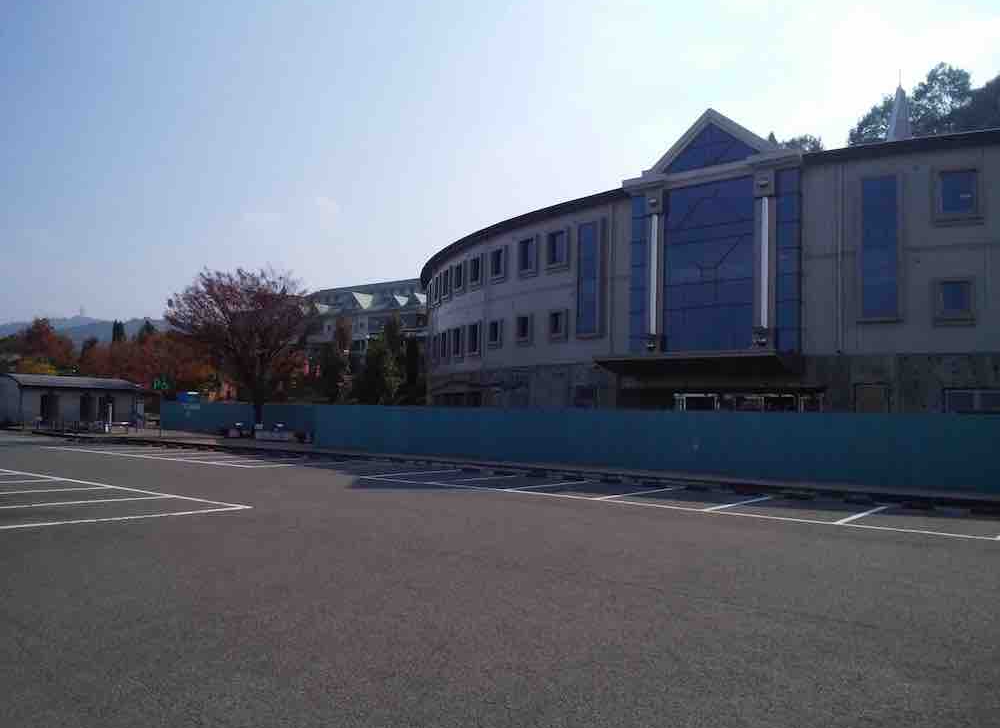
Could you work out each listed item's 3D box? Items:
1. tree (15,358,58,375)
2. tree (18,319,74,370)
[{"bbox_3d":[-41.510,2.290,70.000,4.200,5.740,3.800,2,-4,0],"label":"tree"},{"bbox_3d":[-45.350,0.500,78.000,5.800,9.900,5.500,2,-4,0],"label":"tree"}]

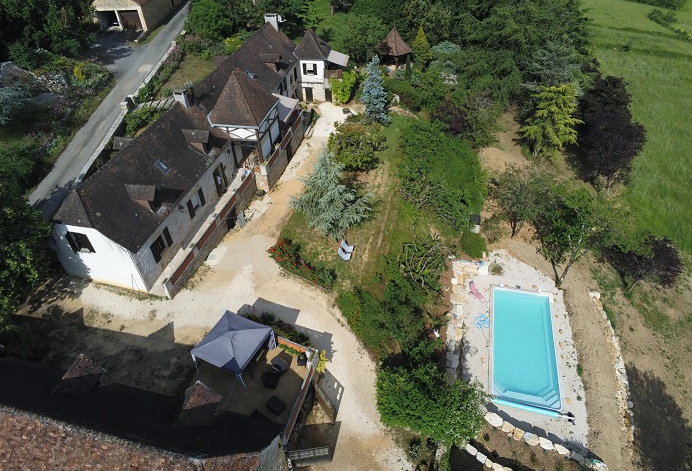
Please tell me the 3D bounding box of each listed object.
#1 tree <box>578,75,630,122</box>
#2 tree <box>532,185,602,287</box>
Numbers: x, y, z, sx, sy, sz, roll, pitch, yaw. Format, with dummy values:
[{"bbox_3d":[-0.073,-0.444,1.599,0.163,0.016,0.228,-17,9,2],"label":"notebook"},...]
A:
[{"bbox_3d":[25.895,-12.619,46.462,4.500,6.700,4.500,-2,39,2],"label":"tree"},{"bbox_3d":[14.457,0.677,30.015,4.700,7.000,4.700,-1,44,0],"label":"tree"}]

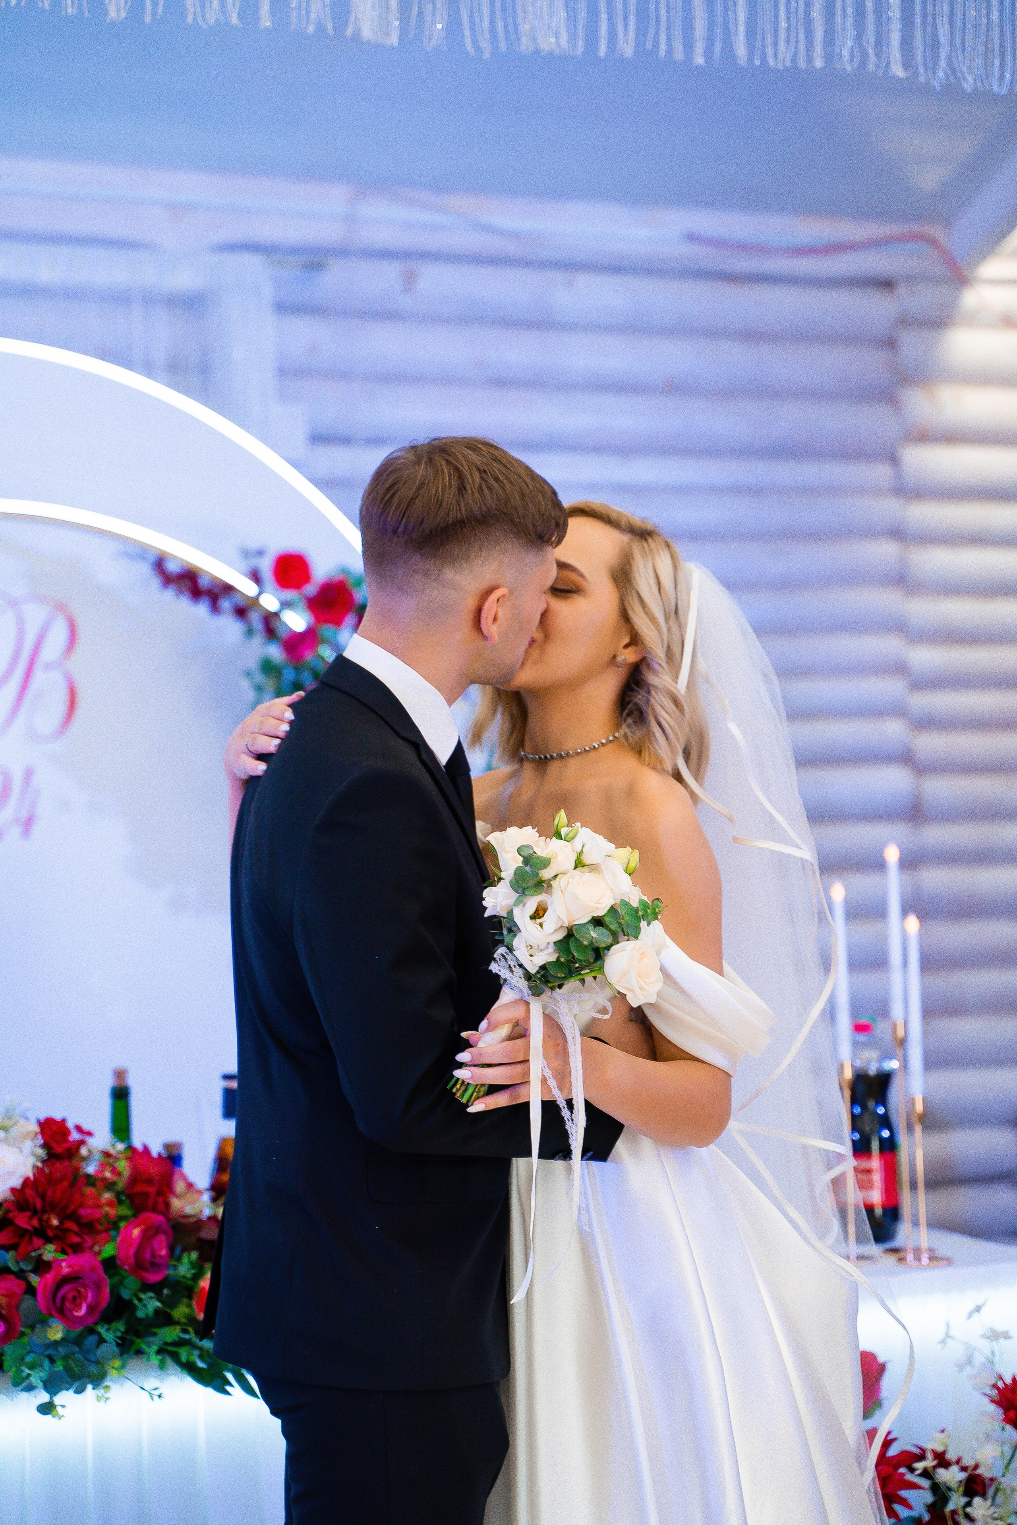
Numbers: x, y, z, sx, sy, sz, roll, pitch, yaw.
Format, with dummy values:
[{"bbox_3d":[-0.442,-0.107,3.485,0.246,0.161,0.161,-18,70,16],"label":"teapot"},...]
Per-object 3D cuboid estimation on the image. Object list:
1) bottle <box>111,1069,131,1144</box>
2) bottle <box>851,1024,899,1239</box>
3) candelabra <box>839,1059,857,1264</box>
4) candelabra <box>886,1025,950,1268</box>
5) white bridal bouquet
[{"bbox_3d":[-0.527,0.587,4.376,0.076,0.330,0.076,-2,-1,0],"label":"bottle"},{"bbox_3d":[0.542,0.555,4.810,0.091,0.332,0.091,-2,-1,0],"label":"bottle"},{"bbox_3d":[0.492,0.577,4.589,0.075,0.283,0.075,-2,-1,0],"label":"candelabra"},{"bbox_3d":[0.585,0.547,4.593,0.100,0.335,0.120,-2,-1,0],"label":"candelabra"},{"bbox_3d":[0.045,0.181,3.050,0.210,0.300,0.200,30,17,0],"label":"white bridal bouquet"}]

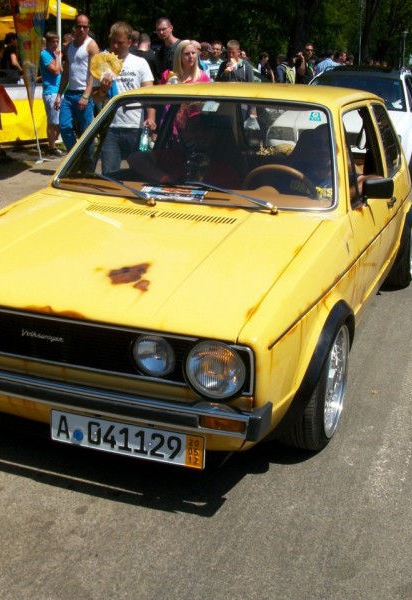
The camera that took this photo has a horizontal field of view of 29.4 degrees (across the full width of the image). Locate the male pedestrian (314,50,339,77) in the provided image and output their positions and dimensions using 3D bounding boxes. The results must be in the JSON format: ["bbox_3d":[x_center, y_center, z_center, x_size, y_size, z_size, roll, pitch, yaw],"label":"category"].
[{"bbox_3d":[2.530,-4.453,16.744,0.550,1.686,0.420,16,22,40],"label":"male pedestrian"}]

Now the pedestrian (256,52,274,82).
[{"bbox_3d":[1.298,-4.463,17.000,0.320,1.700,0.480,15,21,38],"label":"pedestrian"}]

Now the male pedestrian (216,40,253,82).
[{"bbox_3d":[0.356,-2.649,10.640,0.500,1.656,0.380,3,17,6],"label":"male pedestrian"}]

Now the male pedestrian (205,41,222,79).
[{"bbox_3d":[0.108,-3.152,12.243,0.500,1.678,0.340,1,17,-3],"label":"male pedestrian"}]

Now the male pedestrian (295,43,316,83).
[{"bbox_3d":[1.782,-3.564,13.800,0.550,1.790,0.360,-4,18,-17],"label":"male pedestrian"}]

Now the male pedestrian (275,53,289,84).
[{"bbox_3d":[1.709,-4.875,18.230,0.500,1.589,0.380,-13,22,-40],"label":"male pedestrian"}]

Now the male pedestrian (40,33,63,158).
[{"bbox_3d":[-2.215,-2.936,11.300,0.340,1.700,0.460,10,19,26],"label":"male pedestrian"}]

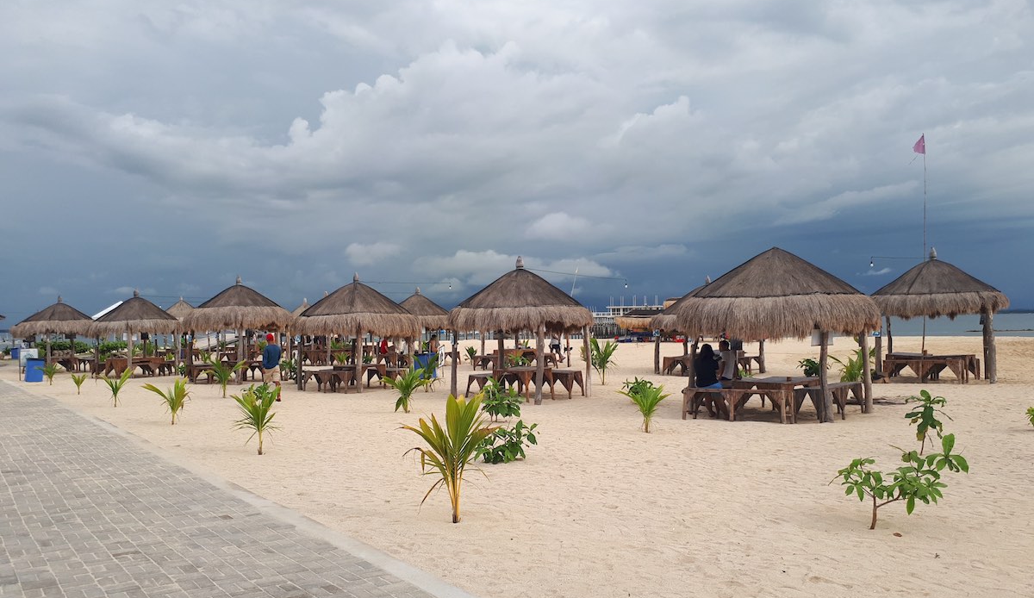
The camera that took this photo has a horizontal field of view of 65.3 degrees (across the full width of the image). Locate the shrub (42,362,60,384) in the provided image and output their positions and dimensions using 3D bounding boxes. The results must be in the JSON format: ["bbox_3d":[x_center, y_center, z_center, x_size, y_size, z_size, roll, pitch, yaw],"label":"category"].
[{"bbox_3d":[-15.244,2.423,26.350,0.640,0.770,0.620,0,-2,-30],"label":"shrub"}]

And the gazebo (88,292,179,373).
[{"bbox_3d":[-14.798,1.325,31.311,3.200,3.270,3.200,-2,-2,40],"label":"gazebo"}]

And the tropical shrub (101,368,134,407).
[{"bbox_3d":[-9.241,2.060,18.617,0.720,0.860,0.660,0,-2,-26],"label":"tropical shrub"}]

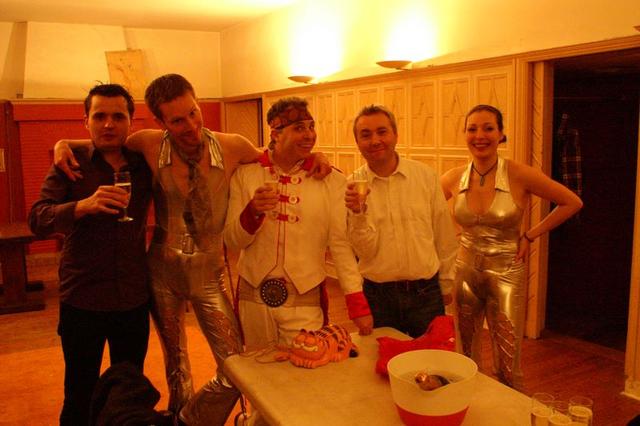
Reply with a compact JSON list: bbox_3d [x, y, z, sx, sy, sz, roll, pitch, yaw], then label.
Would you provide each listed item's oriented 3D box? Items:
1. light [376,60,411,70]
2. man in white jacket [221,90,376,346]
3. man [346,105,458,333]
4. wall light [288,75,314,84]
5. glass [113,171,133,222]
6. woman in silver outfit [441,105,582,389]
[{"bbox_3d":[0.637,-1.319,5.300,0.200,0.070,0.370,-7,10,-32],"label":"light"},{"bbox_3d":[-0.088,0.385,2.510,0.600,1.750,0.430,-1,8,3],"label":"man in white jacket"},{"bbox_3d":[0.373,0.361,2.720,0.530,1.710,0.420,-1,8,6],"label":"man"},{"bbox_3d":[-0.244,-1.515,6.675,0.200,0.070,0.370,-7,10,-32],"label":"wall light"},{"bbox_3d":[-0.685,-0.057,2.050,0.058,0.178,0.058,-2,8,0],"label":"glass"},{"bbox_3d":[0.910,0.344,2.801,0.630,1.690,0.370,2,9,24],"label":"woman in silver outfit"}]

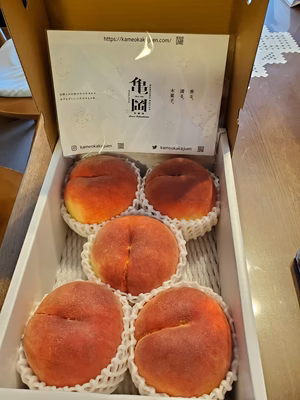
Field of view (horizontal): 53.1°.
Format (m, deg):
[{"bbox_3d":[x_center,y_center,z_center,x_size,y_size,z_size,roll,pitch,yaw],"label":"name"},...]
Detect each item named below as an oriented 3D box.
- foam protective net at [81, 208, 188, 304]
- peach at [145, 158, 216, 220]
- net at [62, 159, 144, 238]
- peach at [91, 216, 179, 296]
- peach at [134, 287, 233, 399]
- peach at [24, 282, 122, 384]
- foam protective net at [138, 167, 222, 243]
[{"bbox_3d":[-0.014,0.075,0.347,0.110,0.067,0.110,1,55,4],"label":"foam protective net"},{"bbox_3d":[0.039,-0.010,0.385,0.091,0.084,0.091,1,55,4],"label":"peach"},{"bbox_3d":[-0.061,0.001,0.407,0.103,0.067,0.103,1,55,4],"label":"net"},{"bbox_3d":[-0.015,0.064,0.332,0.096,0.088,0.096,1,55,4],"label":"peach"},{"bbox_3d":[0.031,0.131,0.287,0.092,0.085,0.092,1,55,4],"label":"peach"},{"bbox_3d":[-0.072,0.128,0.292,0.094,0.087,0.094,1,55,4],"label":"peach"},{"bbox_3d":[0.040,0.003,0.404,0.102,0.065,0.102,1,55,4],"label":"foam protective net"}]

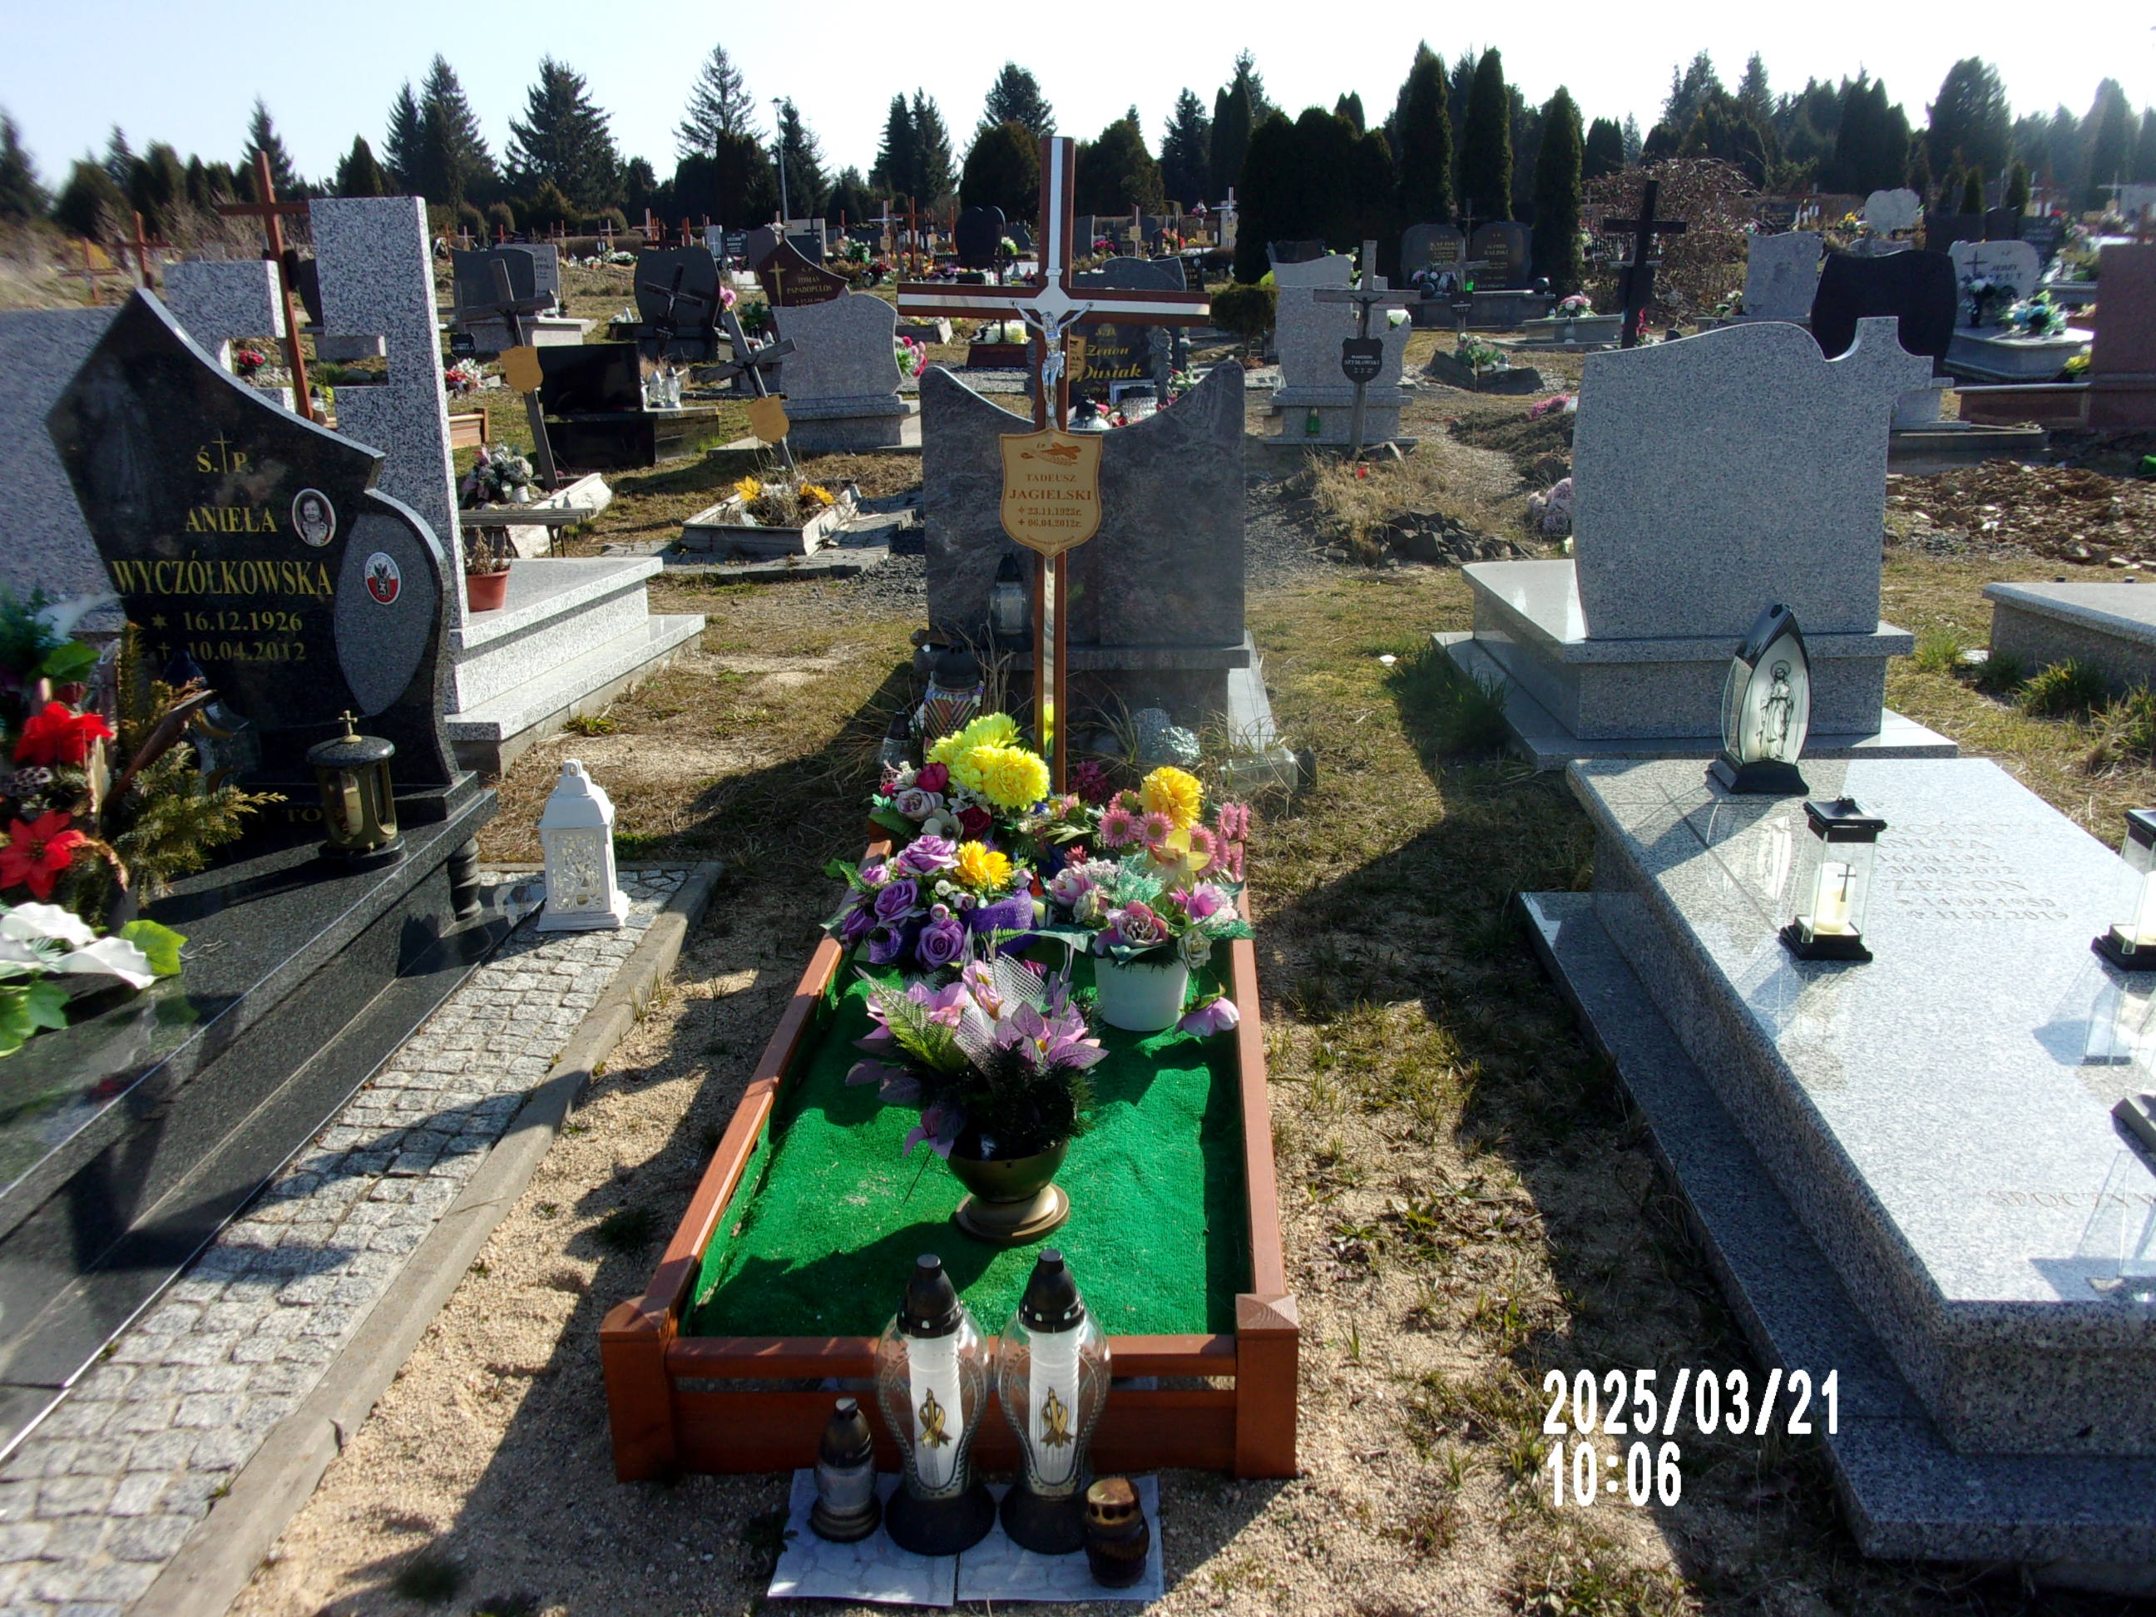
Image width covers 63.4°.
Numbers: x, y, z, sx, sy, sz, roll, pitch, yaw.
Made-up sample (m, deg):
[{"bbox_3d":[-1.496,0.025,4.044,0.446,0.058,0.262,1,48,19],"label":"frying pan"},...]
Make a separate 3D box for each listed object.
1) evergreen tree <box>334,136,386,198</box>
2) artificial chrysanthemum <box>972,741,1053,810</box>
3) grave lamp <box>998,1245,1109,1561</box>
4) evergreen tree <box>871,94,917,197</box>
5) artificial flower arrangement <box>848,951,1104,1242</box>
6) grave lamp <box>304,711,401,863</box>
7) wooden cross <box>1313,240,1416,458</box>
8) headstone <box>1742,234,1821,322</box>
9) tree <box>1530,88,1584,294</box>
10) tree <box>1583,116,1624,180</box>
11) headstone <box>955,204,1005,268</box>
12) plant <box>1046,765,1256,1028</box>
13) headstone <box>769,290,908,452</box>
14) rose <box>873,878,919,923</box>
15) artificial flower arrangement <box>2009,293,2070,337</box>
[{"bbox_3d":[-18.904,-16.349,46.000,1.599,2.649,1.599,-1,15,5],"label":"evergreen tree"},{"bbox_3d":[-0.132,-0.062,3.370,0.150,0.130,0.130,-1,15,5],"label":"artificial chrysanthemum"},{"bbox_3d":[-0.029,0.723,2.145,0.139,0.370,0.139,0,16,5],"label":"grave lamp"},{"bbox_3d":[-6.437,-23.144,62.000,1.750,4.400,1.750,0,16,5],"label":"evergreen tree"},{"bbox_3d":[-0.133,0.423,2.605,0.365,0.400,0.330,-1,16,3],"label":"artificial flower arrangement"},{"bbox_3d":[-1.383,-0.053,3.330,0.167,0.265,0.167,-8,17,-22],"label":"grave lamp"},{"bbox_3d":[1.905,-3.039,11.600,0.700,1.412,0.070,0,19,3],"label":"wooden cross"},{"bbox_3d":[6.984,-5.280,17.300,0.760,0.860,0.120,-1,16,3],"label":"headstone"},{"bbox_3d":[5.550,-7.082,20.200,0.620,2.500,0.620,-1,16,3],"label":"tree"},{"bbox_3d":[15.772,-18.547,52.341,1.350,4.106,1.350,0,19,3],"label":"tree"},{"bbox_3d":[-1.400,-8.173,25.000,0.720,0.900,0.120,0,16,5],"label":"headstone"},{"bbox_3d":[0.130,0.159,3.287,0.380,0.477,0.340,0,19,3],"label":"plant"},{"bbox_3d":[-1.716,-3.144,12.514,0.980,1.107,0.280,0,19,3],"label":"headstone"},{"bbox_3d":[-0.345,0.176,3.310,0.085,0.080,0.075,-3,16,-6],"label":"rose"},{"bbox_3d":[7.604,-3.898,13.800,0.493,0.317,0.420,-1,15,5],"label":"artificial flower arrangement"}]

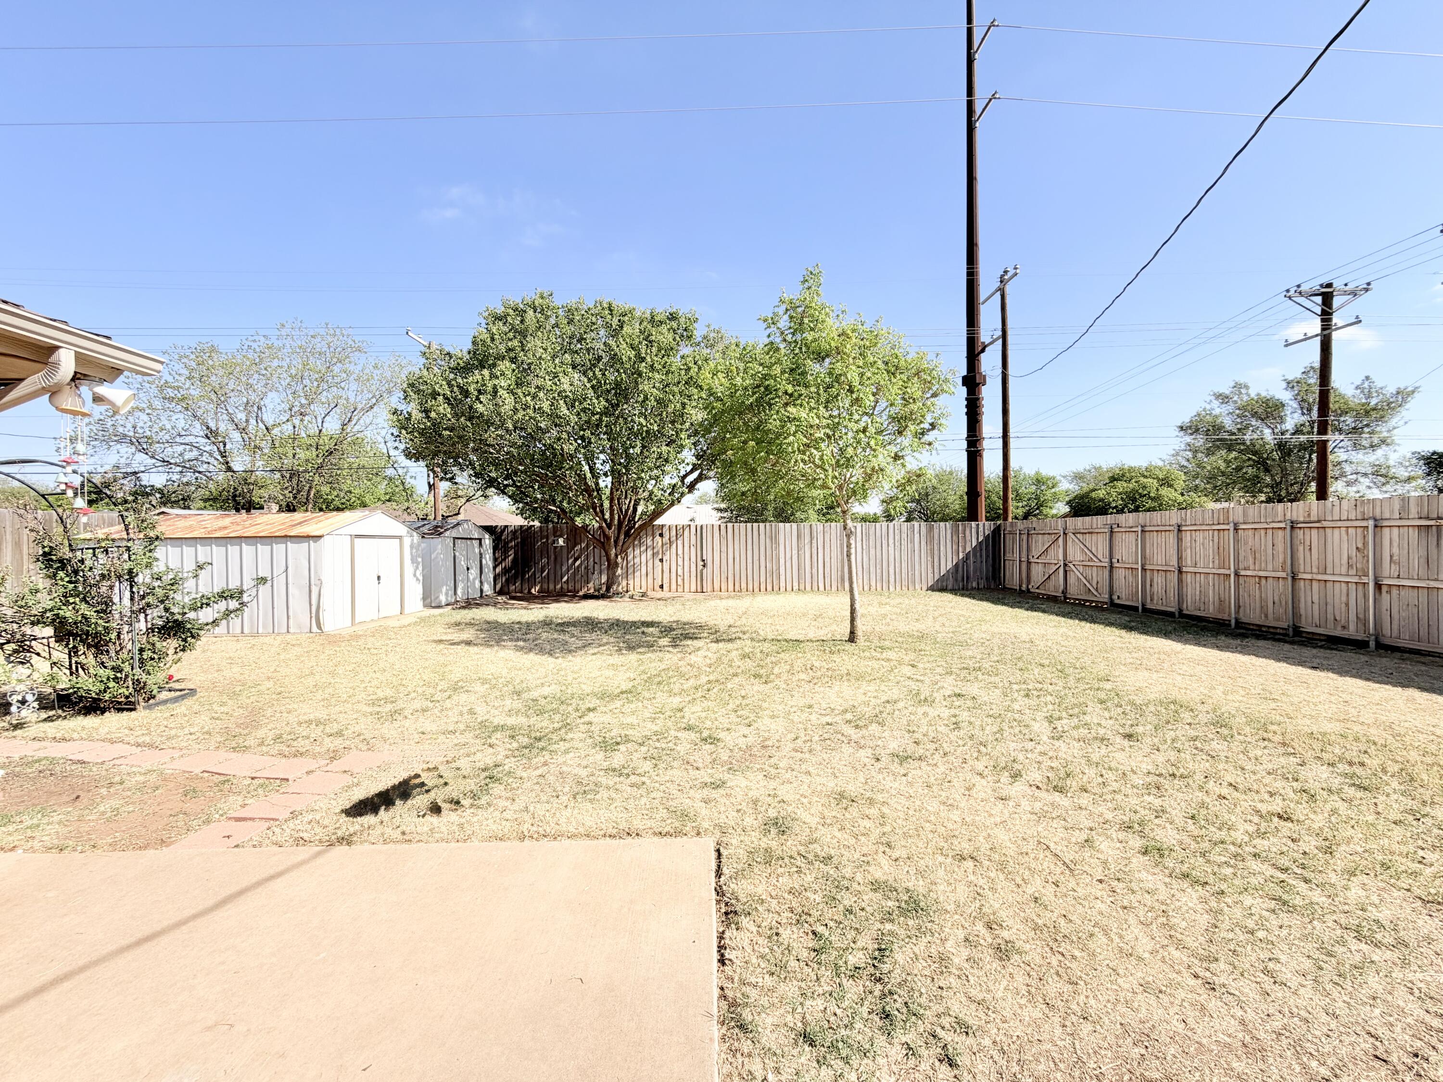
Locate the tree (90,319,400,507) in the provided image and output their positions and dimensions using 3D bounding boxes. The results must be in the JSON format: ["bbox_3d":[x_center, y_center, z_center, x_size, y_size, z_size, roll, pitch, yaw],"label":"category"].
[{"bbox_3d":[-18.528,-3.730,24.000,9.900,10.300,9.900,0,0,0],"label":"tree"}]

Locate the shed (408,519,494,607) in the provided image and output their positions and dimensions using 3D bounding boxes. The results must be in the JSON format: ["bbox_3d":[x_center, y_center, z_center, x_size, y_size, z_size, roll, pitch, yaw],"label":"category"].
[{"bbox_3d":[-7.230,0.455,13.950,2.300,1.930,2.800,0,0,0],"label":"shed"}]

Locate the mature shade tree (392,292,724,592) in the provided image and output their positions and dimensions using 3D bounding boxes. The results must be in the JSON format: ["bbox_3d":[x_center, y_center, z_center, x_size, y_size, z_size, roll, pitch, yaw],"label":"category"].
[{"bbox_3d":[-4.241,-2.580,15.300,8.900,8.000,8.500,0,0,0],"label":"mature shade tree"}]

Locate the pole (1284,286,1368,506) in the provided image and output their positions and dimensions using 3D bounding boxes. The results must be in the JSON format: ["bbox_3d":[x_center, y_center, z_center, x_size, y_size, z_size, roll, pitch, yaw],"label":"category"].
[{"bbox_3d":[21.238,-3.830,20.500,2.440,10.500,2.400,0,0,0],"label":"pole"}]

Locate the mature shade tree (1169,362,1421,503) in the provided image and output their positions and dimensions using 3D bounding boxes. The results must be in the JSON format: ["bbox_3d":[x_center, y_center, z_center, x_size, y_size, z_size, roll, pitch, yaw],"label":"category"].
[{"bbox_3d":[29.760,-3.930,31.000,9.300,10.700,9.300,0,0,0],"label":"mature shade tree"}]

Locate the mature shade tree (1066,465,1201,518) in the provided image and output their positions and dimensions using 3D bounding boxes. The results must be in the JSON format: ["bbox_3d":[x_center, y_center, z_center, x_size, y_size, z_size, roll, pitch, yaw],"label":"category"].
[{"bbox_3d":[23.902,-1.530,34.000,6.800,5.900,6.800,0,0,0],"label":"mature shade tree"}]

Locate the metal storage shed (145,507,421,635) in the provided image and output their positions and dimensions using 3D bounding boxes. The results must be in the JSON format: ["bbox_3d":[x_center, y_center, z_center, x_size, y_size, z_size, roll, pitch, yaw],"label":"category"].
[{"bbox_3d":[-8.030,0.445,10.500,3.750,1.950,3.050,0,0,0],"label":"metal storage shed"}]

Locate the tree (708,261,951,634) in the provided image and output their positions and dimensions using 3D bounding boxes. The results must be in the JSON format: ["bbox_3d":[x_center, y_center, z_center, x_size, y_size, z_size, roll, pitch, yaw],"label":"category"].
[{"bbox_3d":[1.610,-1.230,8.400,3.400,5.300,3.400,0,0,0],"label":"tree"}]

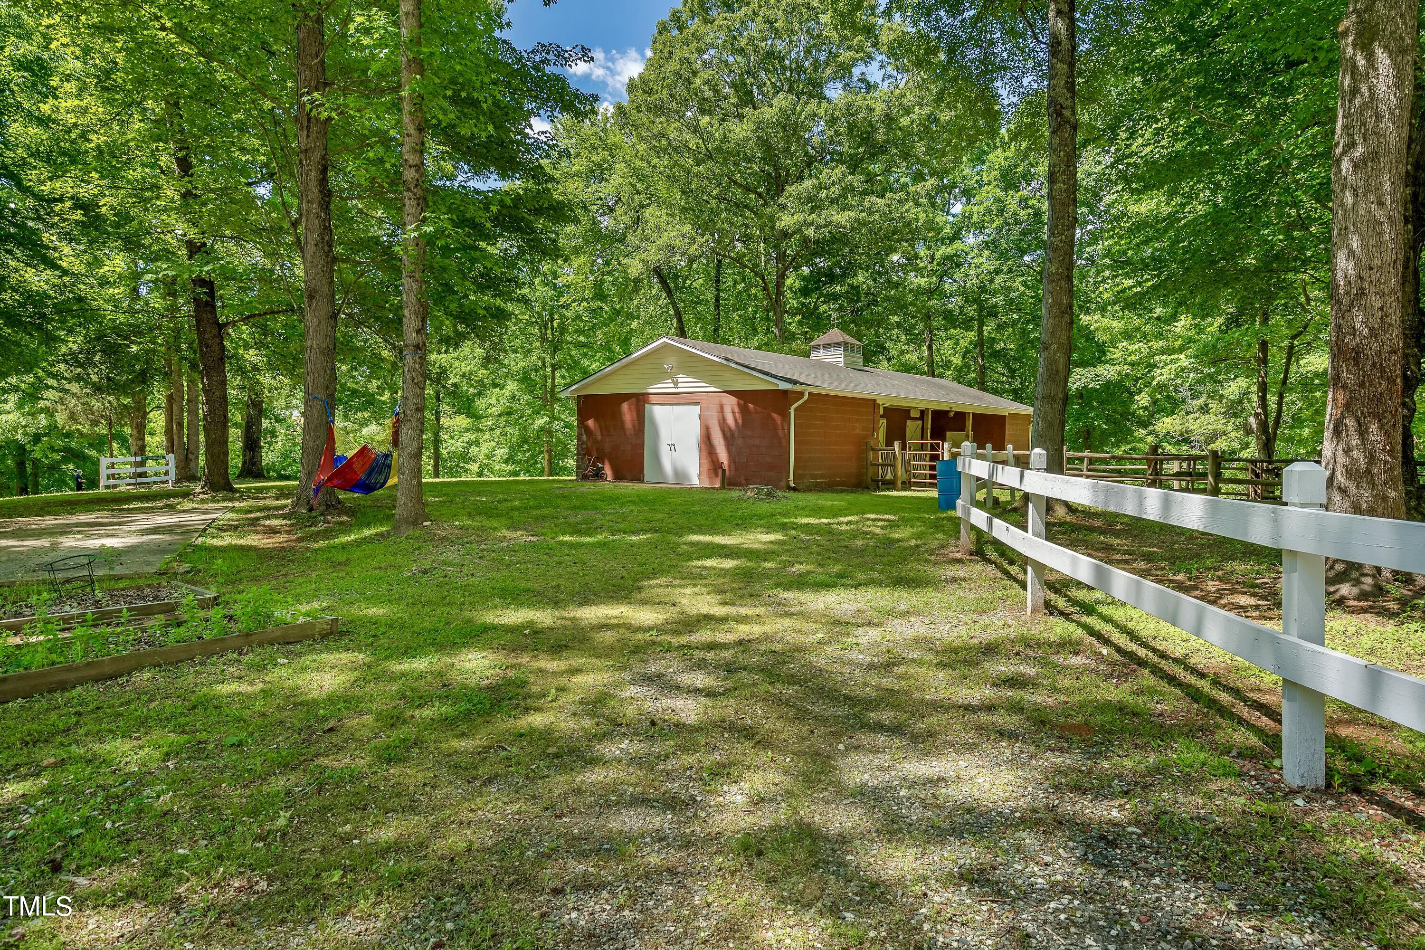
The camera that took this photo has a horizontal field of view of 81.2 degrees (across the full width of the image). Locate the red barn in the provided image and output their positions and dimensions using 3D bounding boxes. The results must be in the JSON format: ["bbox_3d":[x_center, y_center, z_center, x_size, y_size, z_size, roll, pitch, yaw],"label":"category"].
[{"bbox_3d":[4.110,-2.332,27.964,8.090,4.820,16.900,3,3,40],"label":"red barn"}]

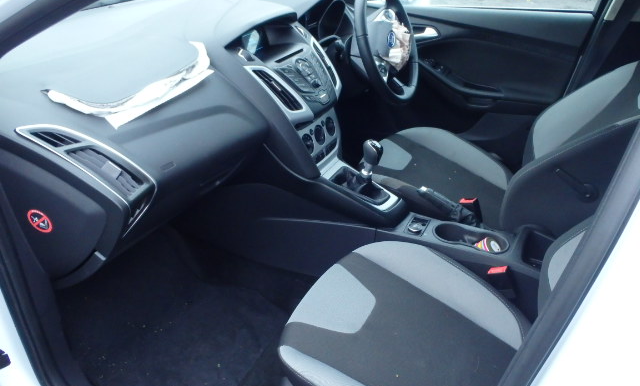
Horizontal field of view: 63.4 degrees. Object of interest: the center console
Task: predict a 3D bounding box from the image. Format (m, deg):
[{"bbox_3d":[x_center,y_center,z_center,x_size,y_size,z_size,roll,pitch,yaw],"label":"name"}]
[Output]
[{"bbox_3d":[0.232,-0.050,1.264,0.890,0.595,0.350,14,32,24],"label":"center console"}]

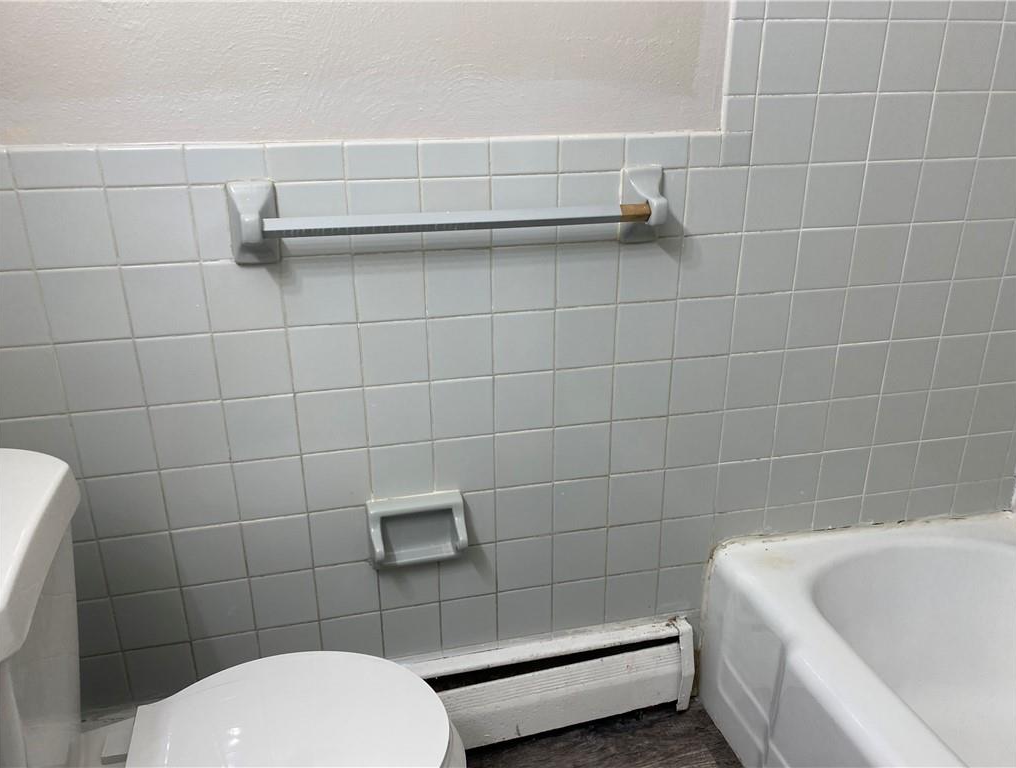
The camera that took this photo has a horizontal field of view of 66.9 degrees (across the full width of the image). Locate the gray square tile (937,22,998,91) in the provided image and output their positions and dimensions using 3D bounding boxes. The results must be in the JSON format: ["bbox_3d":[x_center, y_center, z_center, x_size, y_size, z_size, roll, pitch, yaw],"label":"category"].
[{"bbox_3d":[0.769,-0.546,1.288,0.108,0.108,0.010,-5,22,-12],"label":"gray square tile"}]

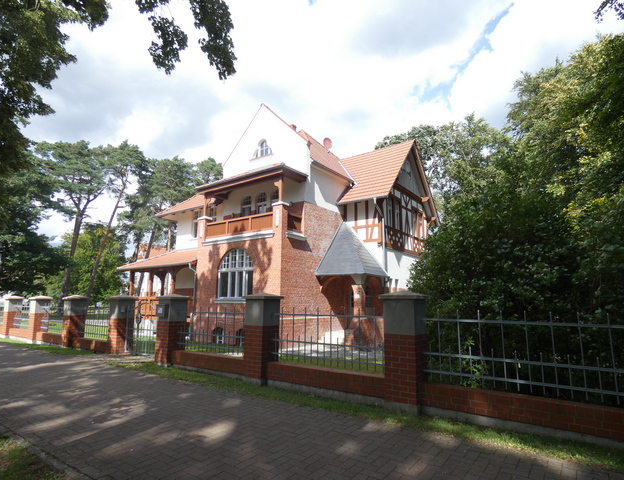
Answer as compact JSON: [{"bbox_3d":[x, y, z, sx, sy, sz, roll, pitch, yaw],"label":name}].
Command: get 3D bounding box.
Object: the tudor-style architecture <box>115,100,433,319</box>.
[{"bbox_3d":[-1.897,-0.440,22.652,15.720,11.760,12.480,-6,-11,36],"label":"tudor-style architecture"}]

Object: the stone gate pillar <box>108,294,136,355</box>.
[{"bbox_3d":[-5.617,2.443,10.854,0.600,1.678,0.600,-6,-11,35],"label":"stone gate pillar"}]

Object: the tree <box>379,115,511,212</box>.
[{"bbox_3d":[10.476,-1.921,28.696,9.800,16.774,9.800,-3,-10,20],"label":"tree"}]

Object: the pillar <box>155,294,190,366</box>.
[{"bbox_3d":[-3.566,2.249,9.377,0.600,1.748,0.600,-6,-11,35],"label":"pillar"}]

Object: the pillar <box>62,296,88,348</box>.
[{"bbox_3d":[-8.113,2.752,12.640,0.600,1.738,0.600,-6,-11,35],"label":"pillar"}]

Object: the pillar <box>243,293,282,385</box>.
[{"bbox_3d":[-1.038,1.972,7.562,0.600,1.758,0.600,-6,-11,35],"label":"pillar"}]

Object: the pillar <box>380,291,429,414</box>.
[{"bbox_3d":[1.458,1.688,5.772,0.600,1.748,0.600,-6,-11,35],"label":"pillar"}]

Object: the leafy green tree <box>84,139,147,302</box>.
[{"bbox_3d":[-20.389,-1.426,37.199,6.000,18.195,6.000,5,-11,-29],"label":"leafy green tree"}]

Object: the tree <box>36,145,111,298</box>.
[{"bbox_3d":[-24.542,-1.407,36.686,6.800,17.943,6.800,7,-11,-34],"label":"tree"}]

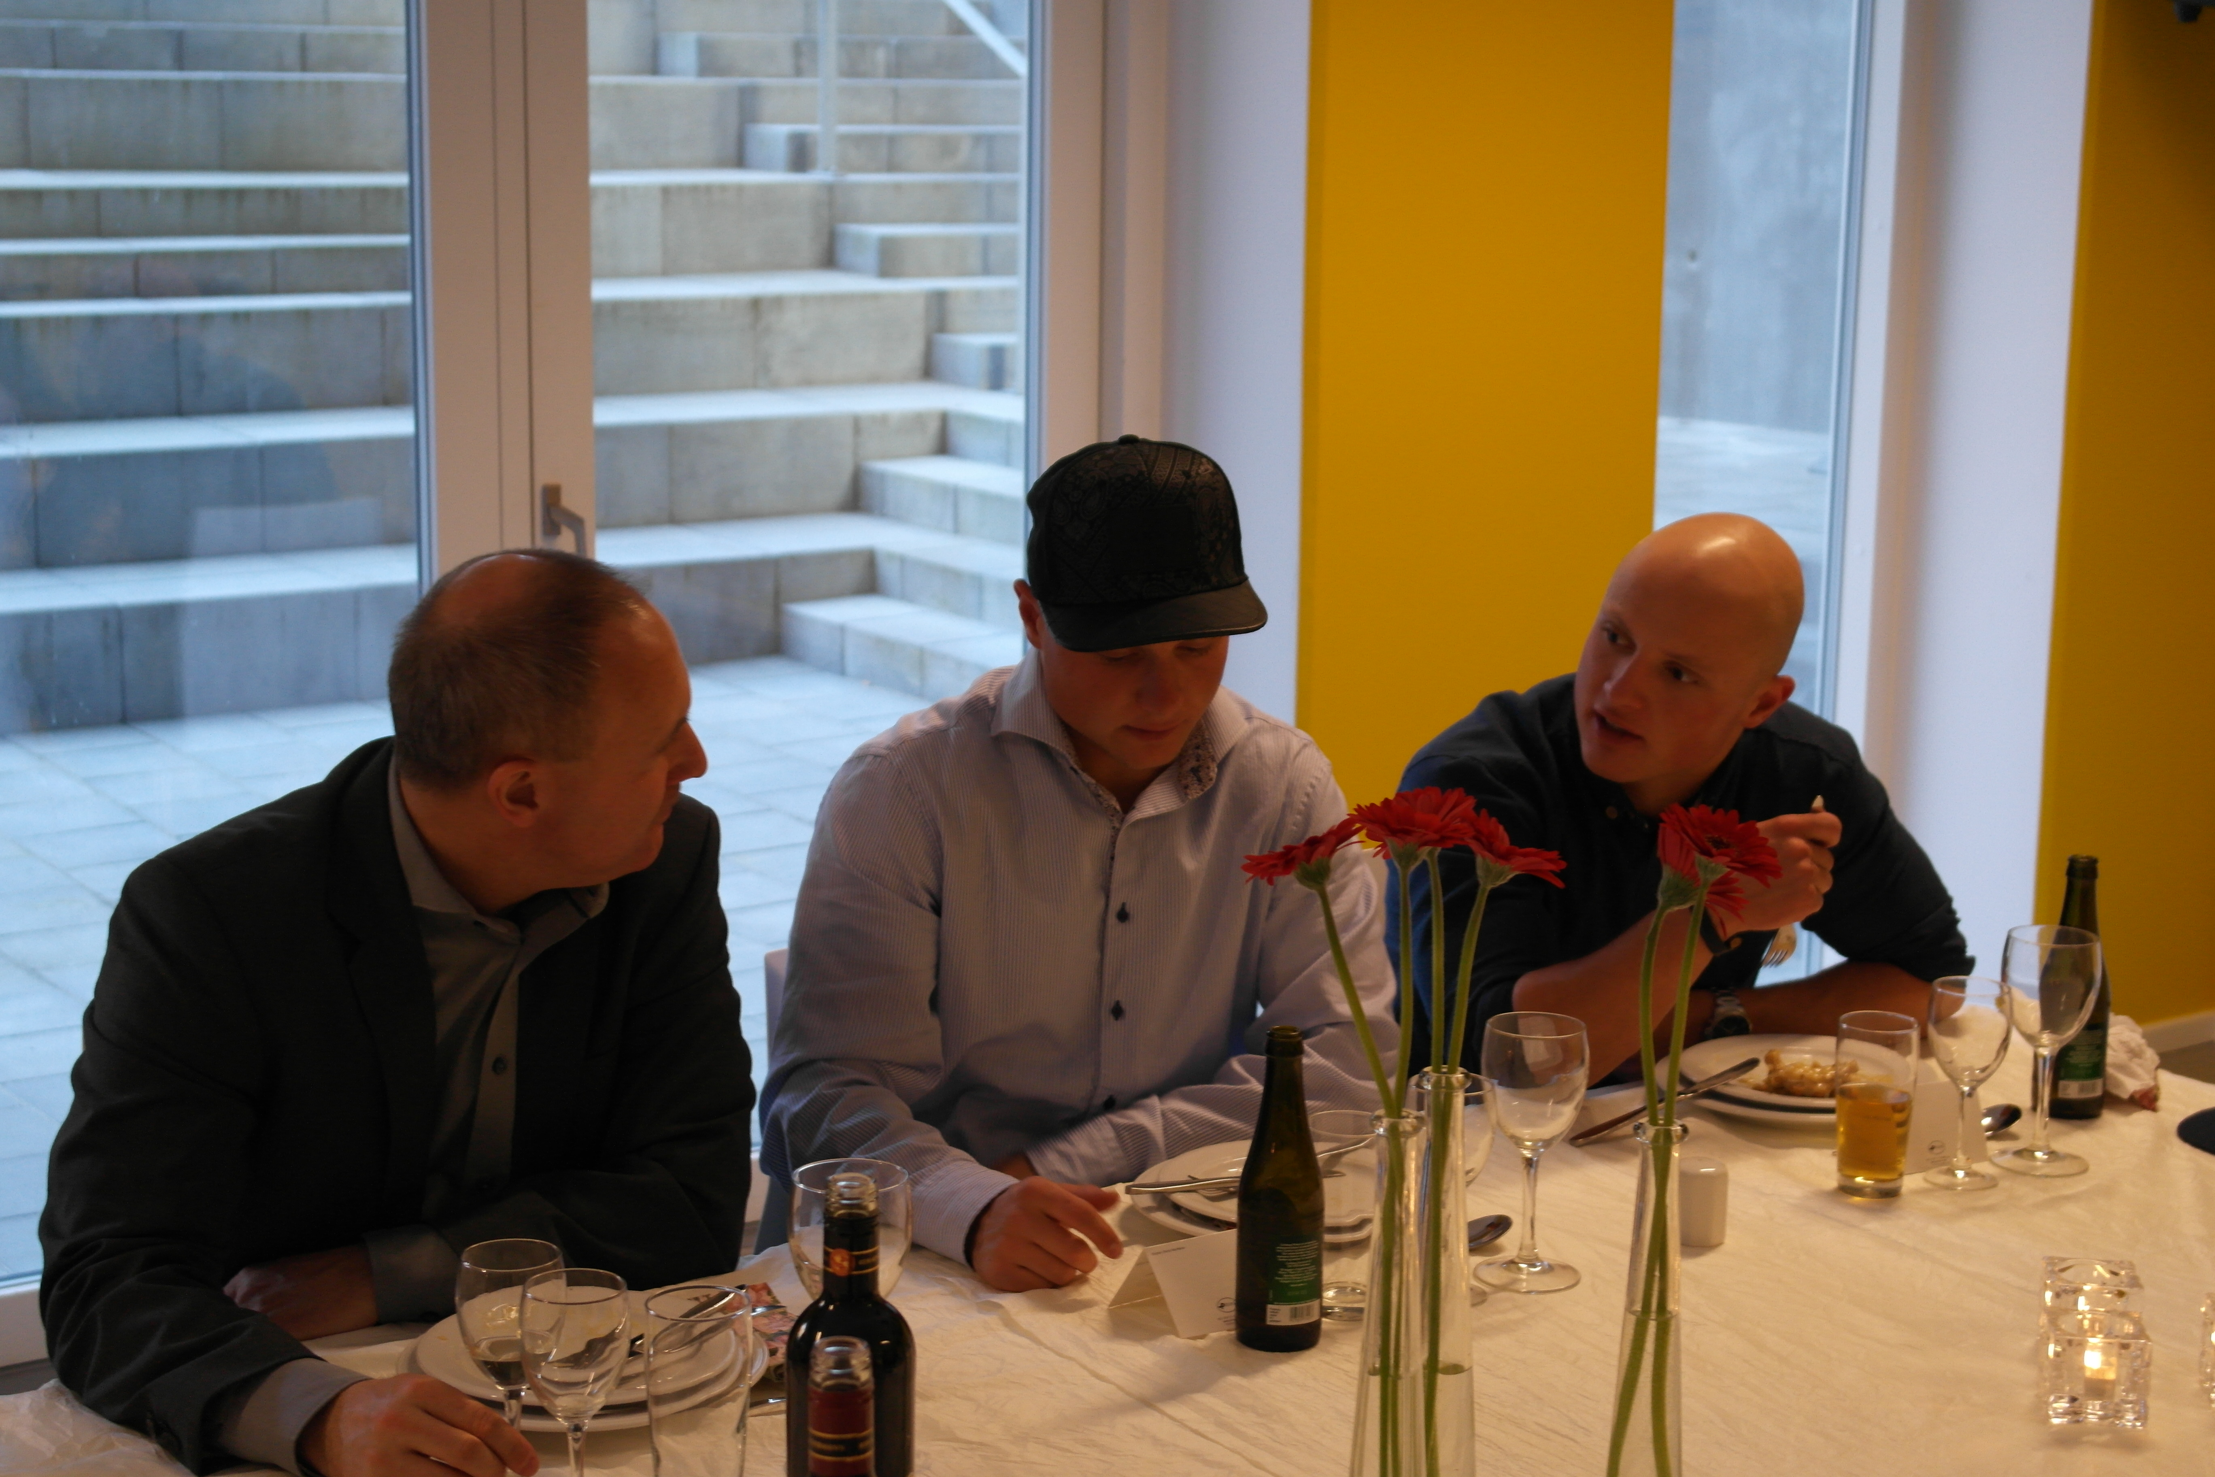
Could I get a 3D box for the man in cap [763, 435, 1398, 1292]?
[{"bbox_3d":[-0.006,0.417,3.002,0.560,1.330,0.700,-4,12,-22],"label":"man in cap"}]

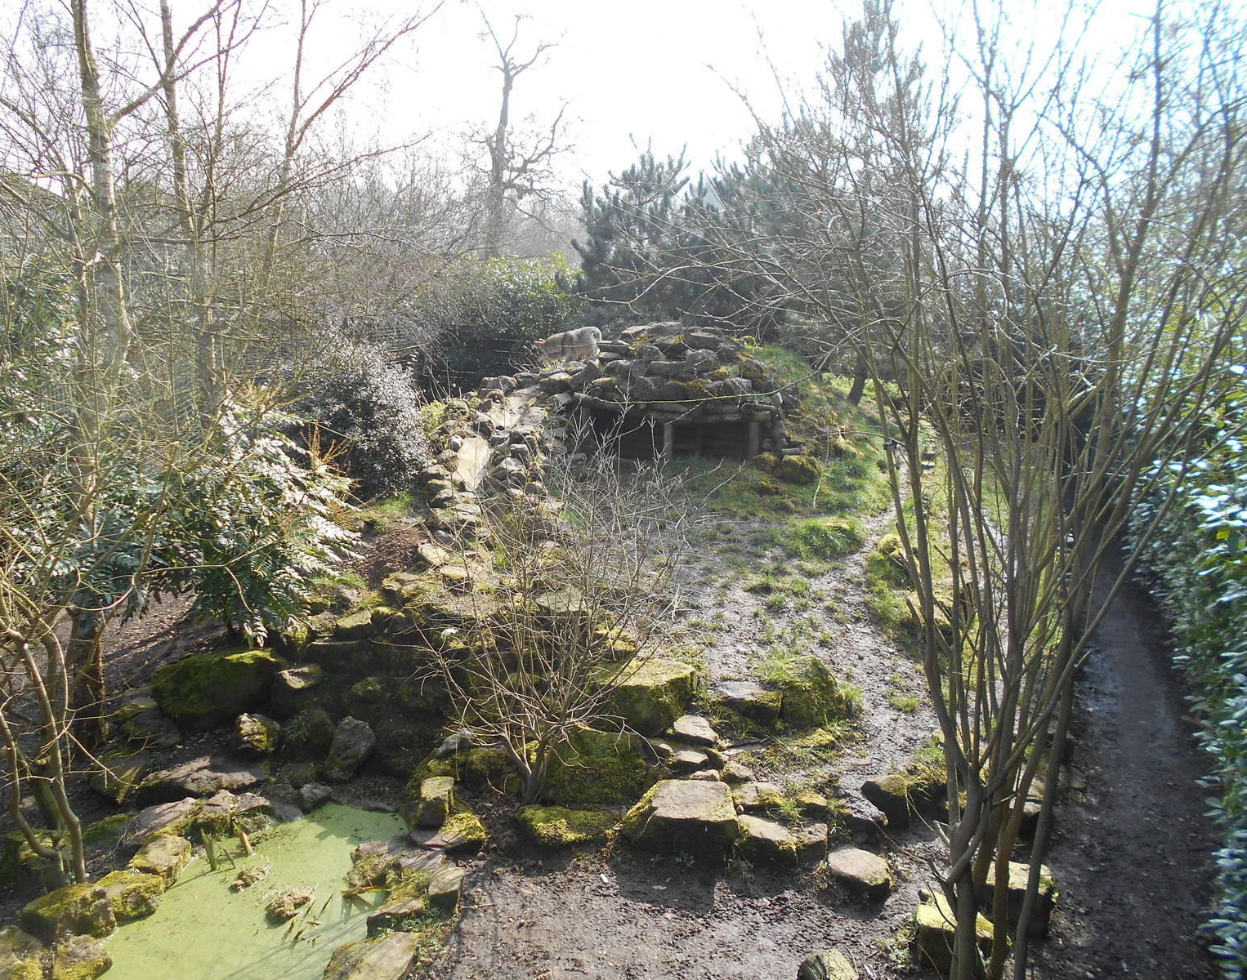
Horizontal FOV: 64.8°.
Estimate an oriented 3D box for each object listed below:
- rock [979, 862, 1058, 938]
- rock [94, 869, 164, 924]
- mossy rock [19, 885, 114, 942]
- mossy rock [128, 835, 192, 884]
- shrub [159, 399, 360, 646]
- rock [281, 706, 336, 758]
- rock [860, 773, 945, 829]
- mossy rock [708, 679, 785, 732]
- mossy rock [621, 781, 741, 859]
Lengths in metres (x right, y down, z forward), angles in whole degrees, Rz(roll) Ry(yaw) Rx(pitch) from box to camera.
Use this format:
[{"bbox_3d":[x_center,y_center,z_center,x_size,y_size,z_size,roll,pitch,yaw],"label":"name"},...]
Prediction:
[{"bbox_3d":[2.428,2.518,6.036,0.439,0.325,0.373,5,12,24],"label":"rock"},{"bbox_3d":[-3.198,2.628,6.358,0.398,0.220,0.299,-9,16,-34],"label":"rock"},{"bbox_3d":[-3.079,2.345,5.446,0.460,0.260,0.290,0,13,0],"label":"mossy rock"},{"bbox_3d":[-2.804,2.239,5.951,0.330,0.240,0.280,1,13,5],"label":"mossy rock"},{"bbox_3d":[-3.113,0.271,8.524,1.482,2.093,1.408,0,13,0],"label":"shrub"},{"bbox_3d":[-2.703,2.070,8.428,0.443,0.378,0.355,-4,12,-19],"label":"rock"},{"bbox_3d":[2.045,2.276,7.199,0.589,0.313,0.412,-2,14,-10],"label":"rock"},{"bbox_3d":[0.841,1.478,6.754,0.477,0.240,0.410,0,13,0],"label":"mossy rock"},{"bbox_3d":[0.349,2.077,6.209,0.743,0.360,0.460,0,13,0],"label":"mossy rock"}]

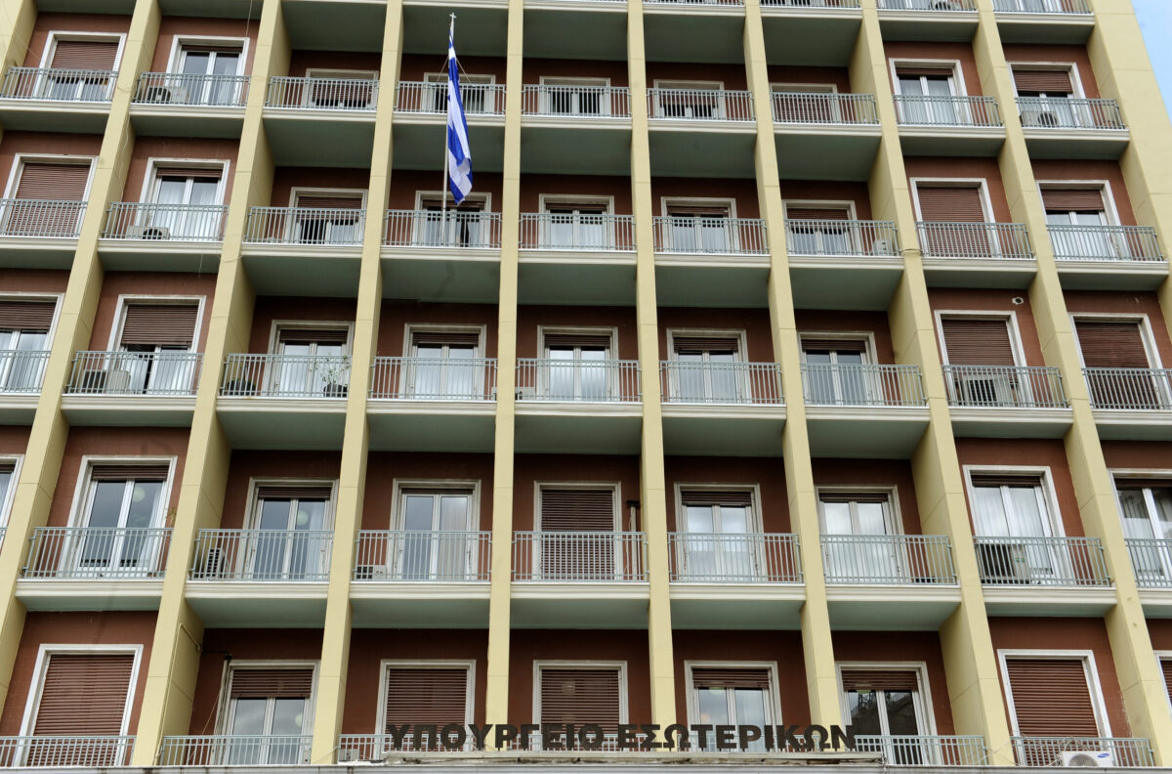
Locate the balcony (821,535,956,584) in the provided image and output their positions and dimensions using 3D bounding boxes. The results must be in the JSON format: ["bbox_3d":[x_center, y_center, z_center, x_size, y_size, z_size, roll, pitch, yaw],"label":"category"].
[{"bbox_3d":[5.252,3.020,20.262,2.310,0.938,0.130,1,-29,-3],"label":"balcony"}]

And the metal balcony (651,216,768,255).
[{"bbox_3d":[2.438,-2.942,22.958,2.223,0.884,0.055,1,-29,-3],"label":"metal balcony"}]

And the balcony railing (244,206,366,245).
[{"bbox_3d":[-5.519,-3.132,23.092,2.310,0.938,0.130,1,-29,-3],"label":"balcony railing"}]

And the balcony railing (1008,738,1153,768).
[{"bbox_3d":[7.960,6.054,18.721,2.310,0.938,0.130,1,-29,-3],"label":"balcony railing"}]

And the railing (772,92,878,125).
[{"bbox_3d":[5.125,-5.993,25.252,2.347,0.925,0.080,1,-29,-3],"label":"railing"}]

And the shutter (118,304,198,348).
[{"bbox_3d":[-8.241,-1.200,22.698,1.360,0.930,0.060,1,-29,-3],"label":"shutter"}]

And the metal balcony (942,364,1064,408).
[{"bbox_3d":[7.922,0.009,22.199,2.332,0.886,0.100,1,-29,-3],"label":"metal balcony"}]

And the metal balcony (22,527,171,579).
[{"bbox_3d":[-8.191,2.800,19.731,2.349,0.903,0.100,1,-29,-3],"label":"metal balcony"}]

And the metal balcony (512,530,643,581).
[{"bbox_3d":[-0.092,2.917,19.996,2.326,0.925,0.080,1,-29,-3],"label":"metal balcony"}]

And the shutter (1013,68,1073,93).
[{"bbox_3d":[10.249,-6.879,26.345,1.339,0.610,0.050,1,-29,-3],"label":"shutter"}]

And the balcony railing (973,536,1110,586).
[{"bbox_3d":[7.955,3.060,20.511,2.332,0.872,0.100,1,-29,-3],"label":"balcony railing"}]

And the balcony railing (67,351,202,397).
[{"bbox_3d":[-8.000,-0.228,20.841,2.262,0.884,0.055,1,-29,-3],"label":"balcony railing"}]

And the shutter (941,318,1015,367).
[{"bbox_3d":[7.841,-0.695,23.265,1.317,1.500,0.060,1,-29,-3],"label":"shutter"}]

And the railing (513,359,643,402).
[{"bbox_3d":[-0.132,-0.101,21.231,2.223,0.884,0.055,1,-29,-3],"label":"railing"}]

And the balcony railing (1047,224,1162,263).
[{"bbox_3d":[10.551,-2.912,23.856,2.357,0.925,0.080,1,-29,-3],"label":"balcony railing"}]

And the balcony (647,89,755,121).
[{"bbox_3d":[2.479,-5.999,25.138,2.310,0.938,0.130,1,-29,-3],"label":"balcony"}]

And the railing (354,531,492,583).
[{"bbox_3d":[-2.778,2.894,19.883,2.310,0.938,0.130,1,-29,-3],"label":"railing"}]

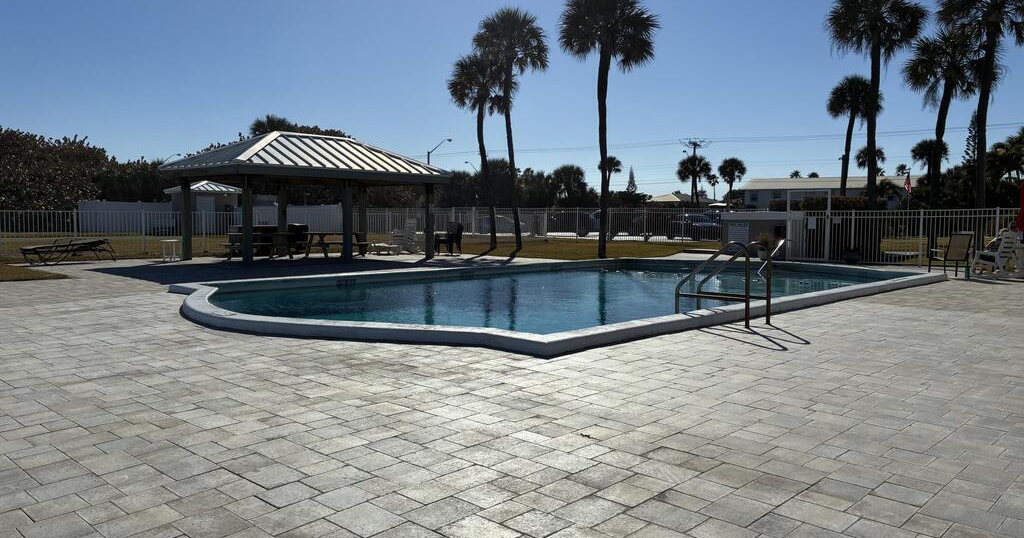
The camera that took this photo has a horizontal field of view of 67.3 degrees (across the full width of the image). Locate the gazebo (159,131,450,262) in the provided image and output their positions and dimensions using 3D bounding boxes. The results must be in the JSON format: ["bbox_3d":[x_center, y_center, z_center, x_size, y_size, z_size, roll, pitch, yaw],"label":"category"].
[{"bbox_3d":[-6.350,-2.324,24.159,4.880,3.800,7.350,4,5,43],"label":"gazebo"}]

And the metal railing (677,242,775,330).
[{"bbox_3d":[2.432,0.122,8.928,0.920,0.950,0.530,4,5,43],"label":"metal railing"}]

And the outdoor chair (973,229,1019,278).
[{"bbox_3d":[10.006,-0.310,15.900,0.750,0.980,0.820,-2,4,-37],"label":"outdoor chair"}]

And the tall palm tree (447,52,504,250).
[{"bbox_3d":[-1.410,-4.566,29.700,2.173,7.665,2.173,0,3,0],"label":"tall palm tree"}]

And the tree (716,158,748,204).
[{"bbox_3d":[18.836,-6.212,66.000,2.497,6.713,2.497,0,3,0],"label":"tree"}]

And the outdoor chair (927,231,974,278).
[{"bbox_3d":[9.257,-0.278,16.200,0.600,0.960,0.720,0,4,-3],"label":"outdoor chair"}]

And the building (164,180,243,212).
[{"bbox_3d":[-14.892,-2.839,37.346,2.750,3.000,2.750,4,5,43],"label":"building"}]

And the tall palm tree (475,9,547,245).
[{"bbox_3d":[-0.059,-5.461,30.000,2.876,9.479,2.876,0,3,0],"label":"tall palm tree"}]

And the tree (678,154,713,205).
[{"bbox_3d":[14.712,-5.895,62.000,2.815,6.510,2.815,0,3,0],"label":"tree"}]

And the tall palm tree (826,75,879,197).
[{"bbox_3d":[15.985,-5.049,36.000,2.452,8.017,2.452,0,3,0],"label":"tall palm tree"}]

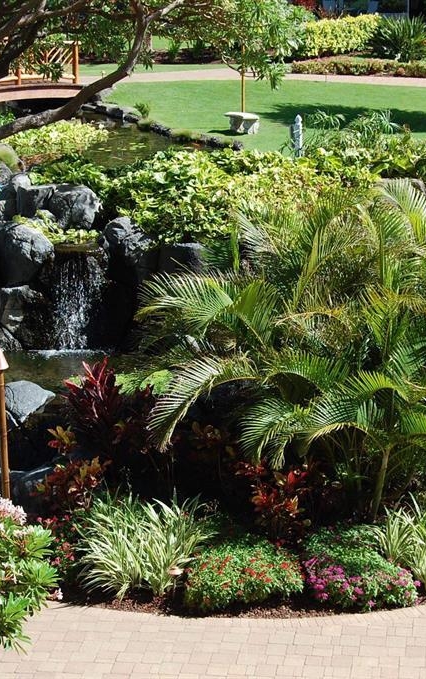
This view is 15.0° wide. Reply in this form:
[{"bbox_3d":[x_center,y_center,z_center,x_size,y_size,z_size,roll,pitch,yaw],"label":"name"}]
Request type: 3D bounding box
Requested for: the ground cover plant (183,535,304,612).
[{"bbox_3d":[0.310,2.290,16.300,1.200,0.520,1.020,0,19,1],"label":"ground cover plant"}]

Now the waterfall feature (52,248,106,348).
[{"bbox_3d":[-1.897,-0.597,23.000,0.800,1.500,0.450,-1,20,0],"label":"waterfall feature"}]

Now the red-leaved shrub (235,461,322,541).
[{"bbox_3d":[0.700,1.750,17.400,0.920,0.880,0.850,1,19,2],"label":"red-leaved shrub"}]

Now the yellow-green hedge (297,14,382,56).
[{"bbox_3d":[3.140,-7.607,40.500,2.100,0.900,1.100,6,21,19],"label":"yellow-green hedge"}]

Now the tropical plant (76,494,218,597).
[{"bbox_3d":[-0.766,2.337,18.100,1.500,0.680,1.150,-1,20,0],"label":"tropical plant"}]

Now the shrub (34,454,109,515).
[{"bbox_3d":[-1.696,1.798,19.400,0.900,0.650,0.750,-1,20,0],"label":"shrub"}]

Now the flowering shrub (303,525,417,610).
[{"bbox_3d":[1.622,2.518,17.800,1.250,0.500,1.050,-1,20,0],"label":"flowering shrub"}]

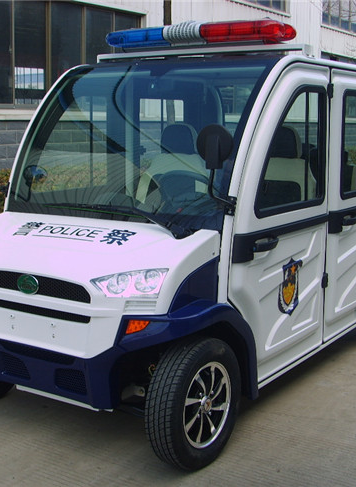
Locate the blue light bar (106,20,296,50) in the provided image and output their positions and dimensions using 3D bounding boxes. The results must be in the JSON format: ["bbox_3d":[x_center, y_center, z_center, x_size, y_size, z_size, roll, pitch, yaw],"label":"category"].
[{"bbox_3d":[0.100,-1.138,4.022,1.167,0.122,0.294,6,11,33],"label":"blue light bar"}]

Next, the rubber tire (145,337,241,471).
[{"bbox_3d":[0.074,0.672,3.094,0.154,0.548,0.548,7,11,35],"label":"rubber tire"}]

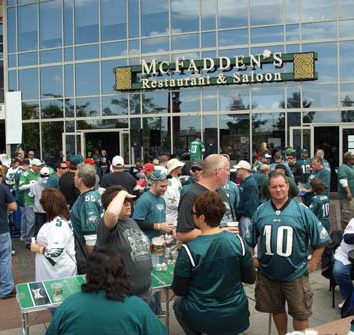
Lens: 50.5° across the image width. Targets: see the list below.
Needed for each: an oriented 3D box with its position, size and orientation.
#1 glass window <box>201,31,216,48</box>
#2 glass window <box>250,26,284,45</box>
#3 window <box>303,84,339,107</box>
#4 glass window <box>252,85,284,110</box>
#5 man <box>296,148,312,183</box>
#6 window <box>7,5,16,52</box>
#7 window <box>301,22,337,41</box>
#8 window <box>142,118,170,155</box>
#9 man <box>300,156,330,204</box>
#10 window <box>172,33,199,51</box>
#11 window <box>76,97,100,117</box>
[{"bbox_3d":[1.248,-4.980,14.661,0.524,0.651,0.100,0,1,15],"label":"glass window"},{"bbox_3d":[3.523,-5.196,14.690,1.296,0.666,0.080,0,3,18],"label":"glass window"},{"bbox_3d":[5.791,-2.883,15.100,1.420,0.930,0.080,0,3,12],"label":"window"},{"bbox_3d":[3.409,-2.612,14.165,1.220,0.870,0.100,0,1,14],"label":"glass window"},{"bbox_3d":[3.354,0.426,9.844,0.560,1.820,0.360,0,3,13],"label":"man"},{"bbox_3d":[-8.437,-7.031,19.200,0.580,2.350,0.080,0,3,20],"label":"window"},{"bbox_3d":[5.209,-4.988,13.700,1.220,0.651,0.100,0,1,12],"label":"window"},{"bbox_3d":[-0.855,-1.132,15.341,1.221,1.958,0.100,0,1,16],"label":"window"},{"bbox_3d":[2.478,0.704,6.718,0.500,1.800,0.520,-1,1,-27],"label":"man"},{"bbox_3d":[0.359,-5.234,15.683,1.296,0.666,0.080,0,3,18],"label":"window"},{"bbox_3d":[-3.981,-2.688,16.887,1.270,0.890,0.080,0,3,19],"label":"window"}]

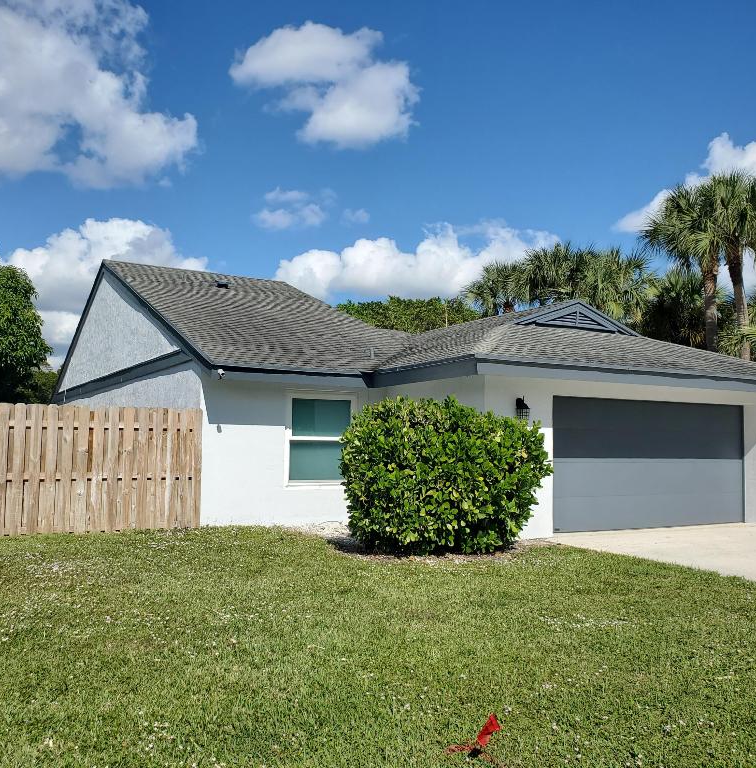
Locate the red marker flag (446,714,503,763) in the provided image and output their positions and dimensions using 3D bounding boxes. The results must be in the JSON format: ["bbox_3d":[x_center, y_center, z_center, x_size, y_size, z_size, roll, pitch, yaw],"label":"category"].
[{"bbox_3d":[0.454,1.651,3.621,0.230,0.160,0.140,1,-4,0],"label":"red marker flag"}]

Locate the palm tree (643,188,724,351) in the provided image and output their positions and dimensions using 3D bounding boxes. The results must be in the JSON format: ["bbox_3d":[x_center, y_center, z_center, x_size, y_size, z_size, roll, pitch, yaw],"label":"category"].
[{"bbox_3d":[10.017,-1.654,24.688,3.300,9.810,3.300,1,-4,0],"label":"palm tree"}]

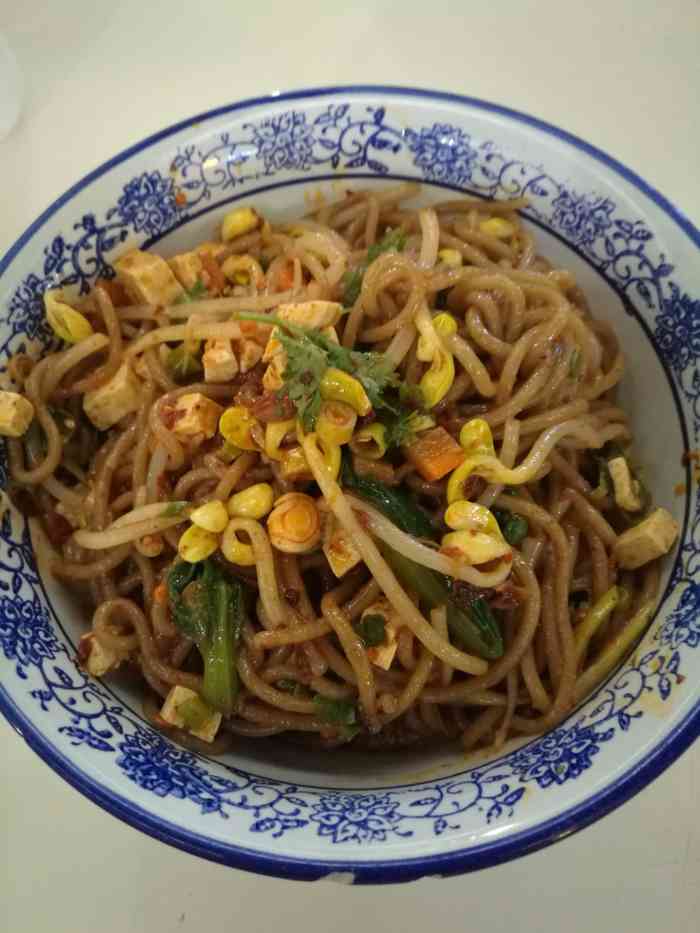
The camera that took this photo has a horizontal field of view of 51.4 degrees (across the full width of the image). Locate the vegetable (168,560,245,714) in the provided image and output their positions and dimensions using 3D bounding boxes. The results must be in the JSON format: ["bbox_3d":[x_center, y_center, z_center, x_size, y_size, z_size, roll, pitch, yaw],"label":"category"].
[{"bbox_3d":[-0.037,0.044,0.188,0.020,0.011,0.039,-7,67,-2],"label":"vegetable"}]

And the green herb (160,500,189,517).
[{"bbox_3d":[-0.048,0.012,0.202,0.008,0.003,0.004,-20,68,-6],"label":"green herb"}]

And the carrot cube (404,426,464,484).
[{"bbox_3d":[0.022,-0.003,0.190,0.011,0.008,0.011,-33,51,-13],"label":"carrot cube"}]

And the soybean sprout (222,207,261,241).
[{"bbox_3d":[-0.034,-0.076,0.228,0.011,0.008,0.008,-25,69,-10],"label":"soybean sprout"}]

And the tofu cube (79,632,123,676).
[{"bbox_3d":[-0.070,0.053,0.205,0.009,0.009,0.010,-43,73,-15],"label":"tofu cube"}]

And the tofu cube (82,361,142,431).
[{"bbox_3d":[-0.073,-0.022,0.224,0.014,0.012,0.014,-26,69,-9],"label":"tofu cube"}]

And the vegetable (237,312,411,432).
[{"bbox_3d":[-0.007,-0.026,0.202,0.044,0.014,0.028,9,68,5],"label":"vegetable"}]

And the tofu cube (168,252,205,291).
[{"bbox_3d":[-0.055,-0.065,0.243,0.011,0.010,0.011,-20,68,-7],"label":"tofu cube"}]

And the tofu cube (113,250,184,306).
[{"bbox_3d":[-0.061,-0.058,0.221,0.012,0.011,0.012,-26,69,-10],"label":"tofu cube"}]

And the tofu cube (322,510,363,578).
[{"bbox_3d":[-0.002,0.021,0.196,0.009,0.010,0.013,-39,72,-13],"label":"tofu cube"}]

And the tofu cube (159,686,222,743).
[{"bbox_3d":[-0.043,0.068,0.198,0.015,0.009,0.009,24,70,11],"label":"tofu cube"}]

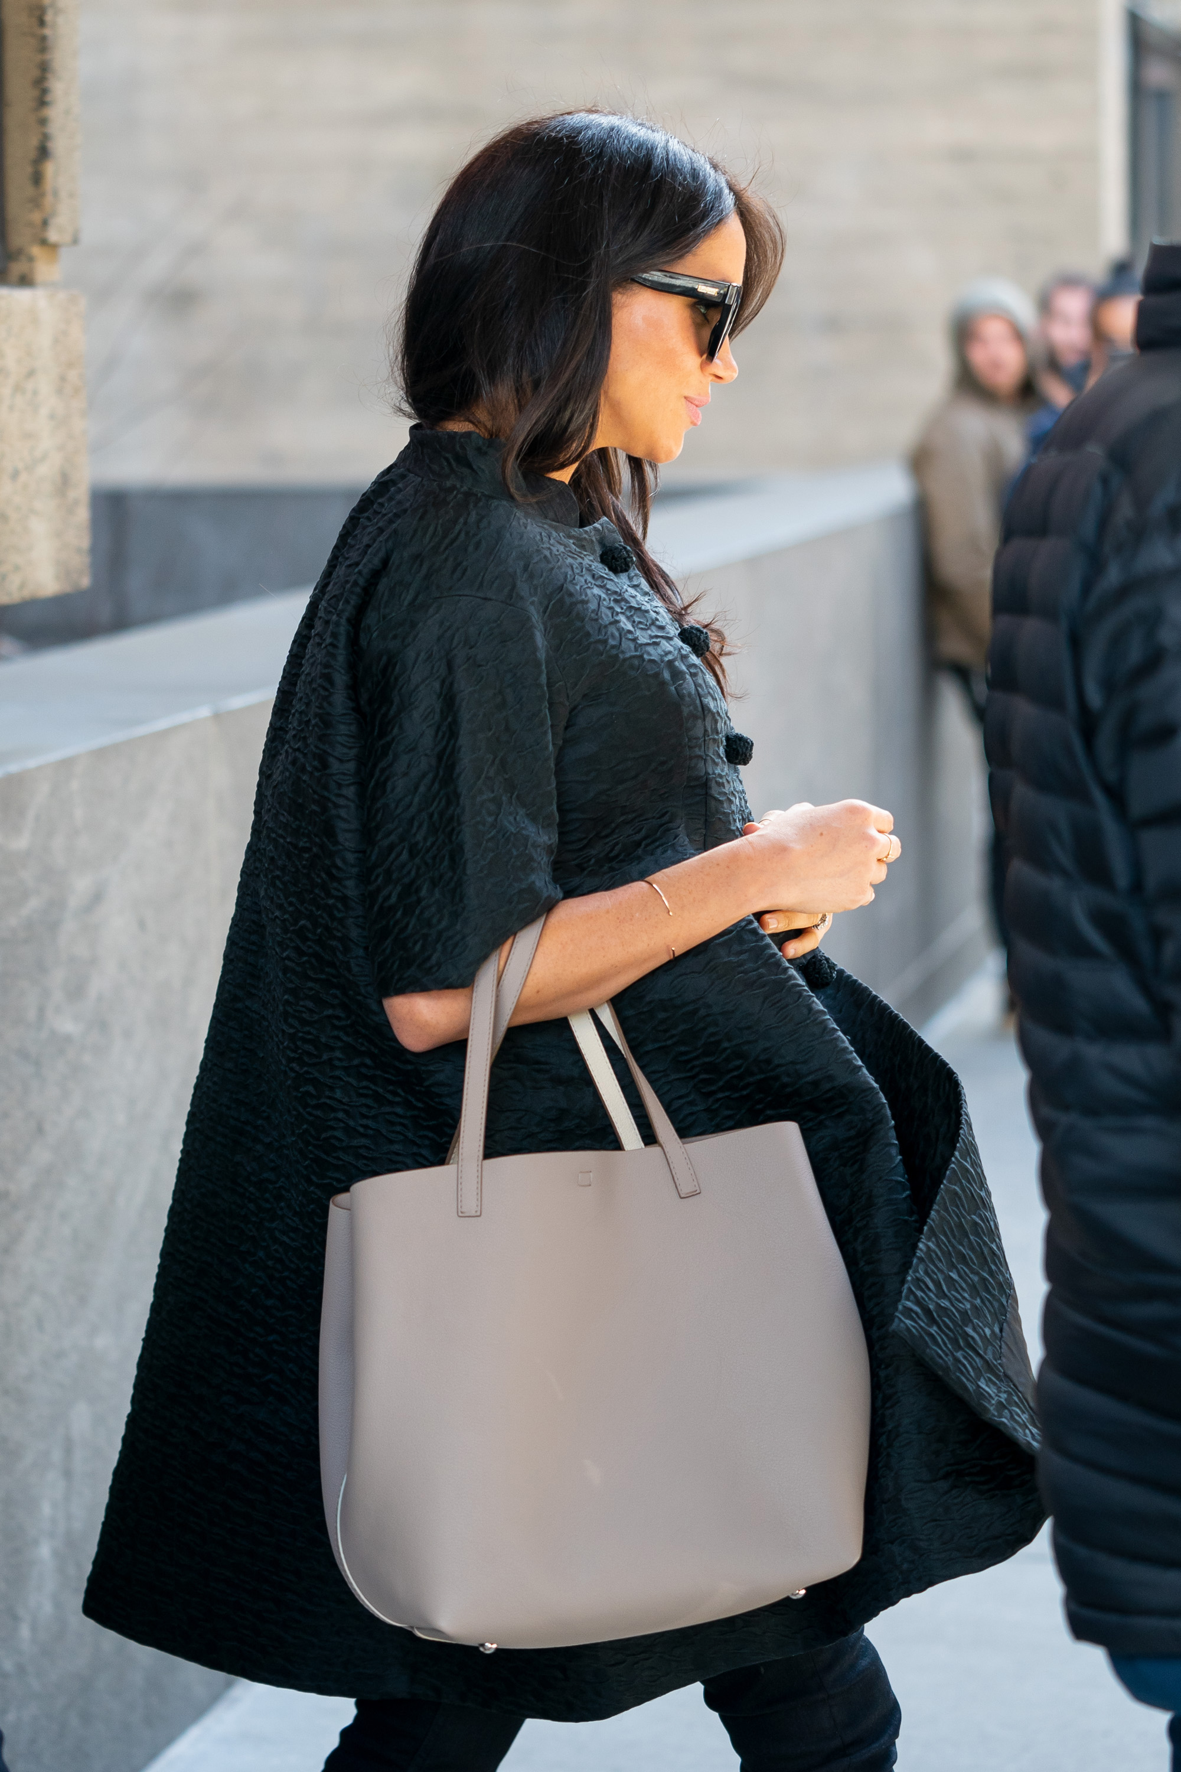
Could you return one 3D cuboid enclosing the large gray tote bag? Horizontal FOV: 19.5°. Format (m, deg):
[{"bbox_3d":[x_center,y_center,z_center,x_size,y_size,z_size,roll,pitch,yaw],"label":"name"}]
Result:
[{"bbox_3d":[0.004,0.233,2.180,0.325,0.440,0.145,-5,11,-17],"label":"large gray tote bag"}]

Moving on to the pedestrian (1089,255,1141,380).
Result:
[{"bbox_3d":[1.372,-0.764,9.044,0.520,1.740,0.360,2,10,11],"label":"pedestrian"}]

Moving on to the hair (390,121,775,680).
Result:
[{"bbox_3d":[-0.001,-0.329,2.330,0.255,0.385,0.210,-2,10,-8],"label":"hair"}]

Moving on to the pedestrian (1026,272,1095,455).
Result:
[{"bbox_3d":[1.174,-0.663,8.642,0.540,1.720,0.360,0,10,3],"label":"pedestrian"}]

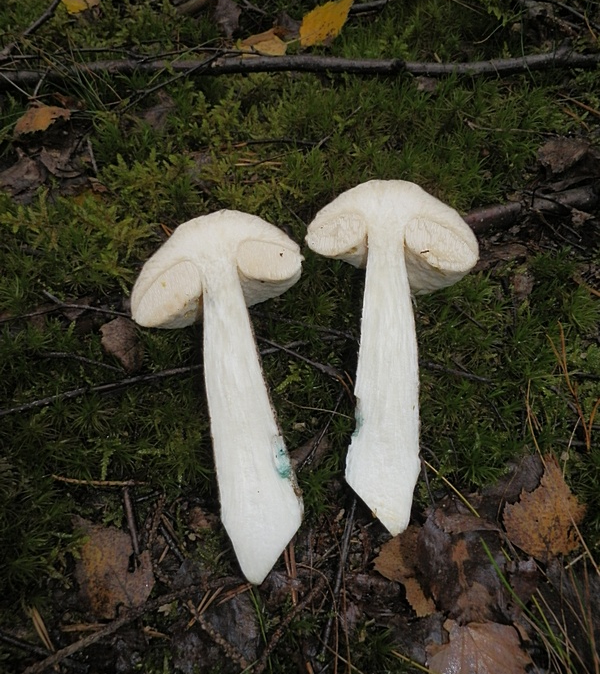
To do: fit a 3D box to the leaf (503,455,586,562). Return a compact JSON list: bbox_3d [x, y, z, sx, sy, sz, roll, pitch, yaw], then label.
[{"bbox_3d":[0.104,0.072,0.236,0.034,0.008,0.046,11,59,7],"label":"leaf"}]

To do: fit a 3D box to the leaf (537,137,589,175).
[{"bbox_3d":[0.168,-0.117,0.353,0.033,0.008,0.021,-32,67,-10],"label":"leaf"}]

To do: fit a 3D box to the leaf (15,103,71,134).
[{"bbox_3d":[-0.171,-0.144,0.364,0.038,0.008,0.023,-30,71,-16],"label":"leaf"}]

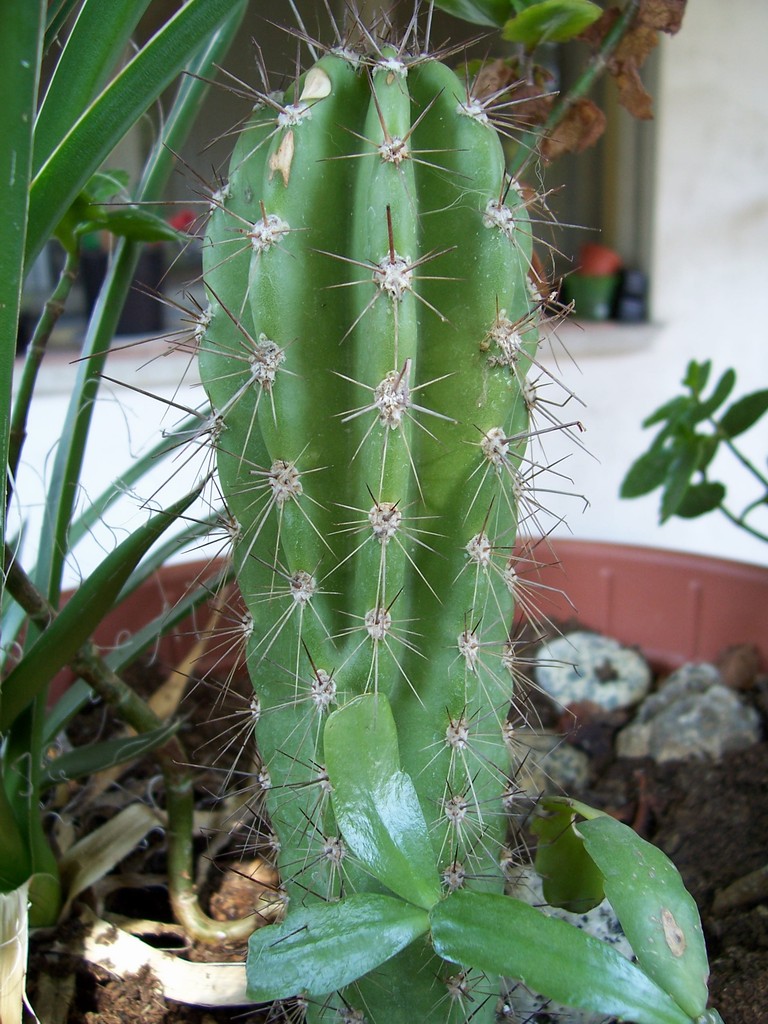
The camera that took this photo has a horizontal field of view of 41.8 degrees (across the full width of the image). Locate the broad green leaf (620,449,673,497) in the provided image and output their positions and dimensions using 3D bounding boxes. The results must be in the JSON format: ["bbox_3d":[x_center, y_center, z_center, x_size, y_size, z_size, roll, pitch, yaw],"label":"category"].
[{"bbox_3d":[0.135,-0.020,0.515,0.037,0.007,0.017,-39,71,-15],"label":"broad green leaf"}]

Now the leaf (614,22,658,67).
[{"bbox_3d":[0.094,-0.174,0.375,0.013,0.016,0.008,-26,12,8],"label":"leaf"}]

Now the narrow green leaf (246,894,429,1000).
[{"bbox_3d":[-0.012,0.117,0.270,0.049,0.011,0.025,-11,54,-8],"label":"narrow green leaf"}]

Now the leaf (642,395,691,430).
[{"bbox_3d":[0.146,-0.052,0.520,0.029,0.008,0.012,-44,22,-21],"label":"leaf"}]

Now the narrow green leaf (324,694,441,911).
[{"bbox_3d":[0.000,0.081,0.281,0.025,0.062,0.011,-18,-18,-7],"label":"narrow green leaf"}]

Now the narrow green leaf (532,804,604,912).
[{"bbox_3d":[0.057,0.105,0.305,0.022,0.034,0.009,4,6,6],"label":"narrow green leaf"}]

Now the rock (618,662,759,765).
[{"bbox_3d":[0.170,0.111,0.560,0.074,0.043,0.055,-2,14,1],"label":"rock"}]

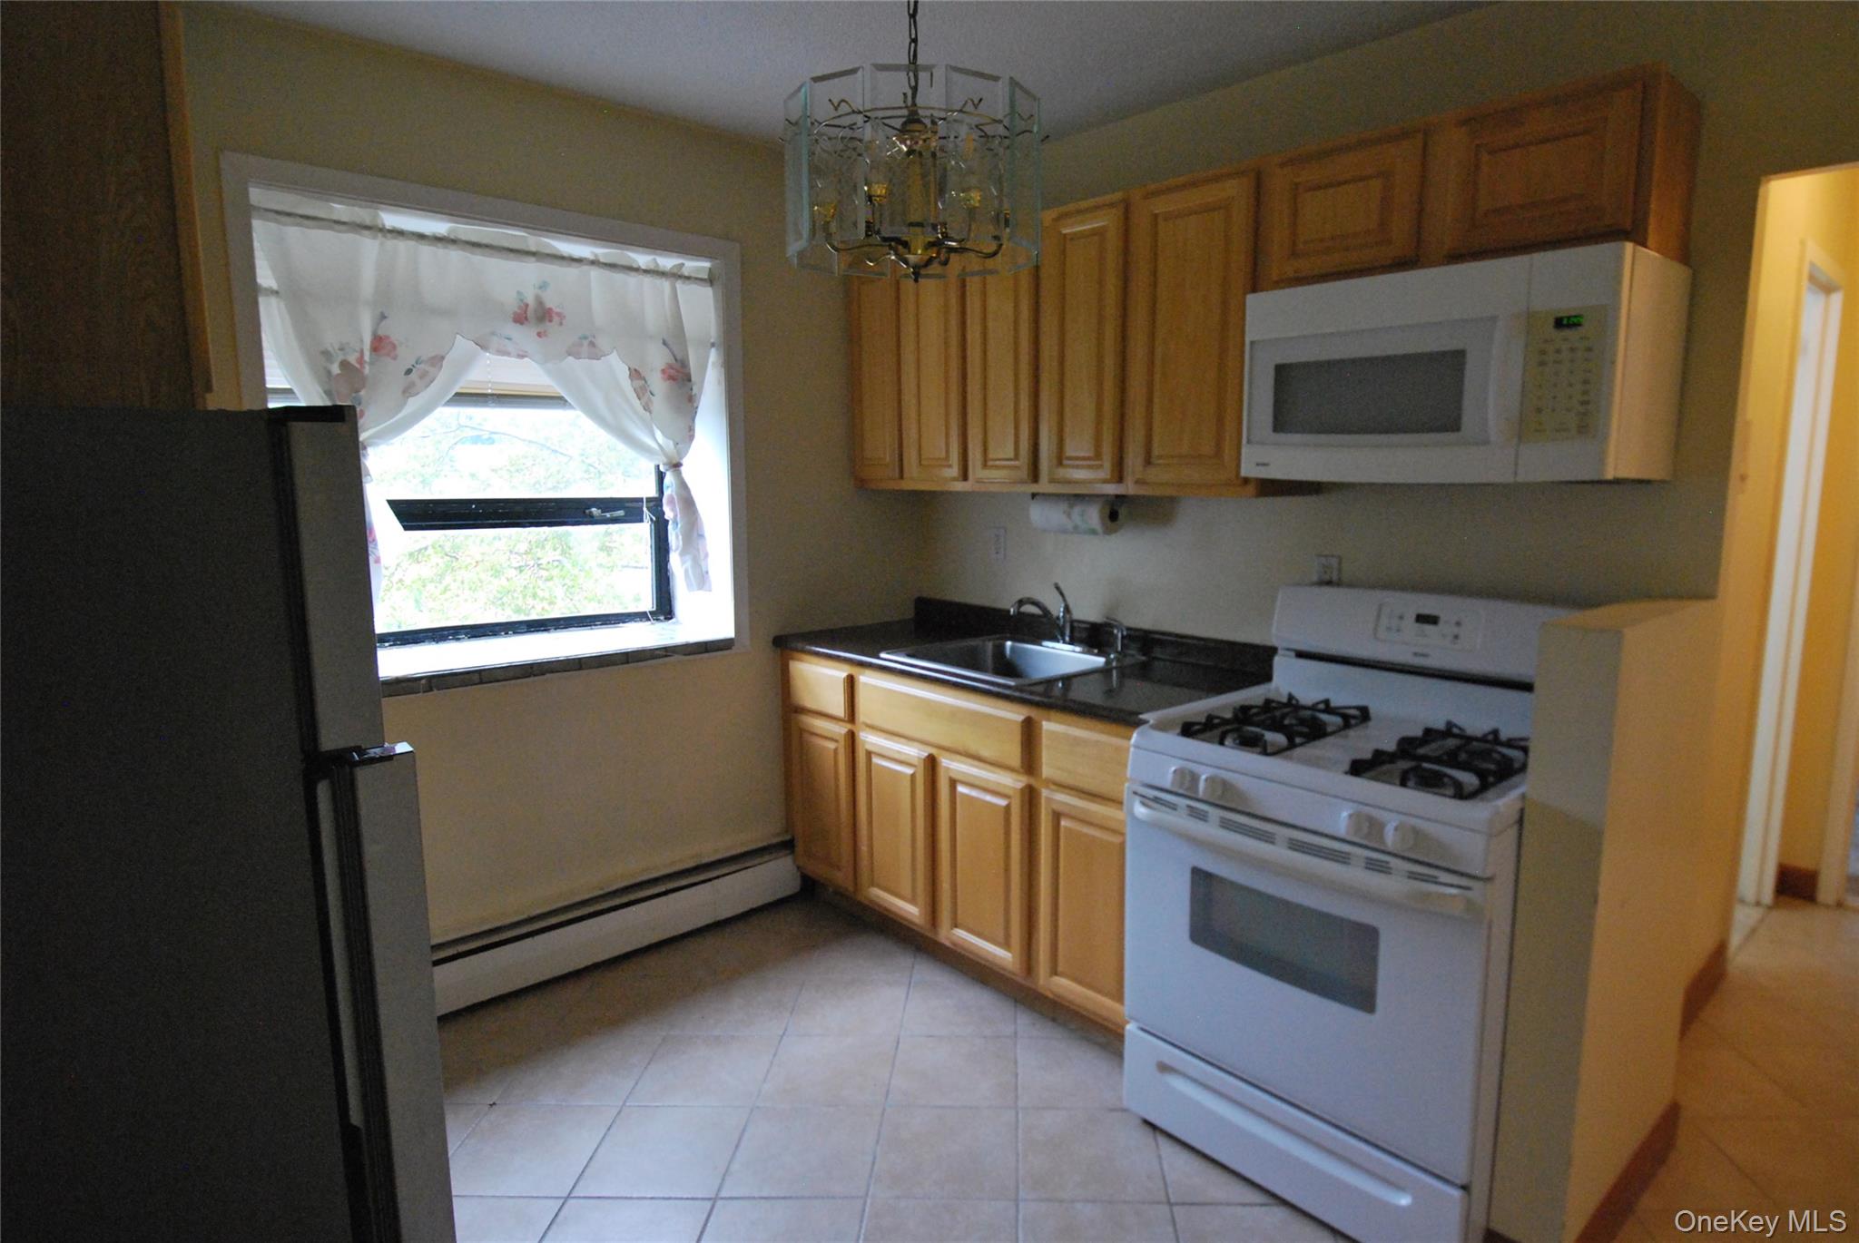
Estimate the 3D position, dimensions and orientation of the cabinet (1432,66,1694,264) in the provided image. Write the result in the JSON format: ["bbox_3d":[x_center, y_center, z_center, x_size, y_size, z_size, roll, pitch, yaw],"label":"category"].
[{"bbox_3d":[1.282,-0.867,1.986,0.325,0.310,0.380,-8,12,-42],"label":"cabinet"}]

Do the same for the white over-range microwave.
[{"bbox_3d":[1.131,-0.522,2.151,0.405,0.413,0.748,-8,12,-42],"label":"white over-range microwave"}]

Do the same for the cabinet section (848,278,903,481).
[{"bbox_3d":[-0.068,-0.867,3.495,0.335,0.740,0.268,-9,12,-42],"label":"cabinet section"}]

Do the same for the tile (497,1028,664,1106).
[{"bbox_3d":[-0.884,1.151,2.524,0.311,0.010,0.305,-1,10,3],"label":"tile"}]

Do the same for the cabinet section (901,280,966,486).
[{"bbox_3d":[0.128,-0.836,3.285,0.335,0.740,0.307,-9,12,-42],"label":"cabinet section"}]

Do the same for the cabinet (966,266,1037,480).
[{"bbox_3d":[0.327,-0.800,3.057,0.325,0.765,0.300,-8,12,-42],"label":"cabinet"}]

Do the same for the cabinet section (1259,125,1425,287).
[{"bbox_3d":[1.022,-0.923,2.283,0.335,0.280,0.373,-9,12,-42],"label":"cabinet section"}]

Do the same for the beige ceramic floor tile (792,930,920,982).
[{"bbox_3d":[-0.227,1.042,3.054,0.311,0.010,0.305,-1,10,3],"label":"beige ceramic floor tile"}]

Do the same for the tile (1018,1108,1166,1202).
[{"bbox_3d":[0.350,1.176,2.167,0.307,0.010,0.300,0,9,4],"label":"tile"}]

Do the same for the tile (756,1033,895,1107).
[{"bbox_3d":[-0.247,1.140,2.487,0.311,0.010,0.305,-1,10,3],"label":"tile"}]

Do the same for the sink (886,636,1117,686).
[{"bbox_3d":[0.240,0.192,2.953,0.500,0.180,0.590,-11,13,-42],"label":"sink"}]

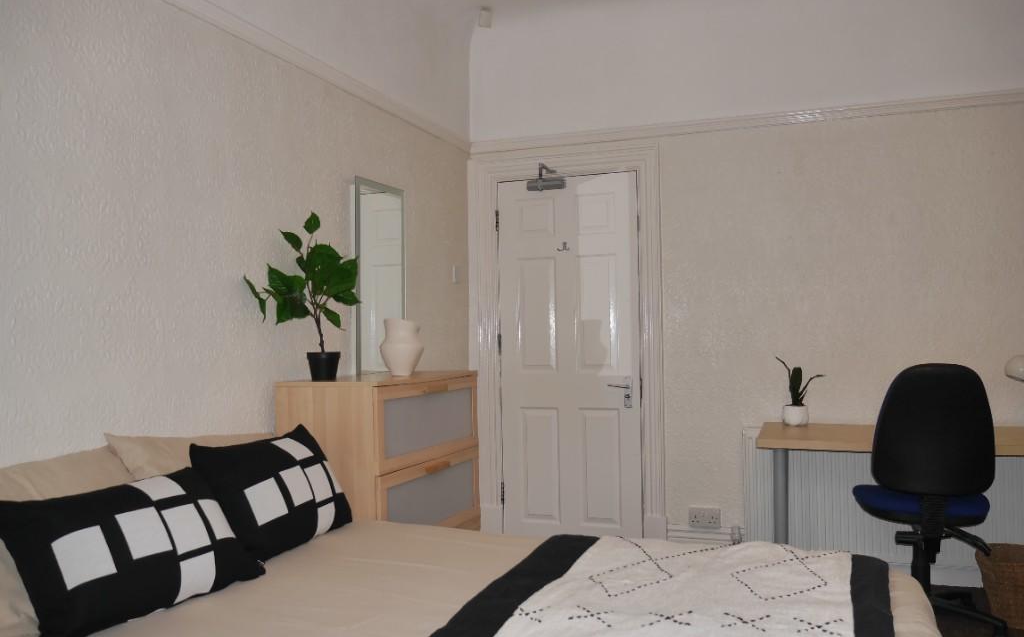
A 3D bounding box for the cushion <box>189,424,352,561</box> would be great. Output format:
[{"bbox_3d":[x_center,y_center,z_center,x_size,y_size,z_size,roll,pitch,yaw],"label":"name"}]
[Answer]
[{"bbox_3d":[-0.689,0.499,2.436,0.150,0.365,0.565,-31,-11,16],"label":"cushion"}]

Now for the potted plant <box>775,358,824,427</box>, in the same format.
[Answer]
[{"bbox_3d":[1.298,0.324,3.753,0.210,0.312,0.170,-1,-2,21],"label":"potted plant"}]

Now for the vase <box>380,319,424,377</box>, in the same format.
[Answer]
[{"bbox_3d":[-0.446,0.111,3.308,0.175,0.230,0.175,-1,-1,0],"label":"vase"}]

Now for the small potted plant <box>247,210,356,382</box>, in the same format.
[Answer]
[{"bbox_3d":[-0.716,-0.076,2.847,0.350,0.595,0.380,-1,-1,0],"label":"small potted plant"}]

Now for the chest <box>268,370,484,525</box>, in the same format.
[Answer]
[{"bbox_3d":[-0.478,0.715,3.170,0.405,0.985,0.818,-1,-2,22],"label":"chest"}]

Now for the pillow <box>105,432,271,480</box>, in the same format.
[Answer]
[{"bbox_3d":[-0.812,0.506,2.459,0.160,0.440,0.700,-43,-15,15],"label":"pillow"}]

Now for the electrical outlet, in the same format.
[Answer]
[{"bbox_3d":[0.951,0.985,4.095,0.149,0.090,0.027,-1,-2,21],"label":"electrical outlet"}]

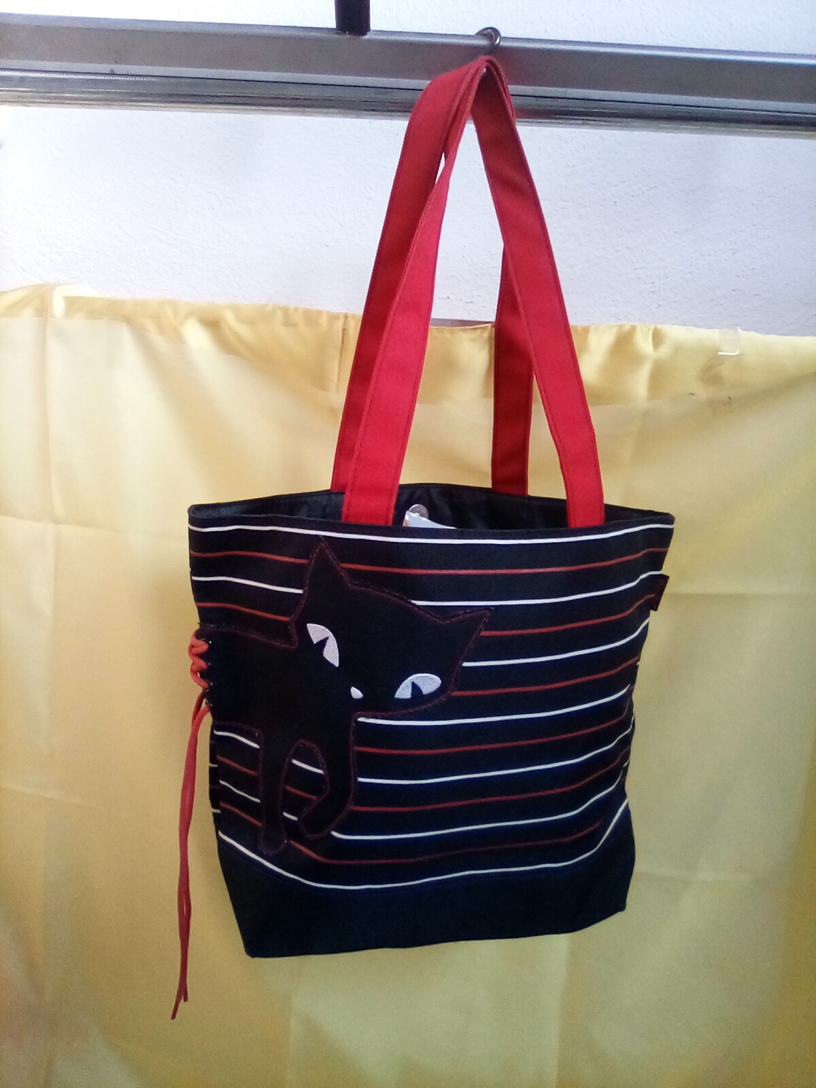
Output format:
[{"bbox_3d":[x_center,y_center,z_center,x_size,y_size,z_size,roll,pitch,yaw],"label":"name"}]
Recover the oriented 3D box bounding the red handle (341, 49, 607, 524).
[{"bbox_3d":[0.052,-0.186,0.665,0.202,0.325,0.118,0,16,-11],"label":"red handle"}]

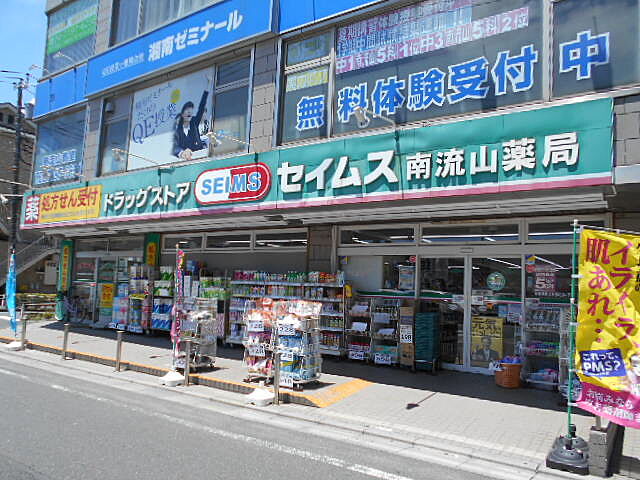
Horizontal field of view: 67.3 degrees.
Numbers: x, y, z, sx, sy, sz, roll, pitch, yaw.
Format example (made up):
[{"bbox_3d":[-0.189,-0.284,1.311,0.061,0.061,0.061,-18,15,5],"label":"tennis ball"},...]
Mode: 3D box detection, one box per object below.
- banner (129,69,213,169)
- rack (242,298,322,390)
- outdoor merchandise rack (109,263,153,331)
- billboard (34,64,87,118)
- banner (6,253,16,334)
[{"bbox_3d":[-3.705,-2.925,11.867,3.050,2.080,0.060,-2,-8,34],"label":"banner"},{"bbox_3d":[-0.552,1.535,7.302,1.010,1.240,0.580,-1,-7,35],"label":"rack"},{"bbox_3d":[-5.523,1.700,14.532,2.050,2.000,0.500,-2,-8,34],"label":"outdoor merchandise rack"},{"bbox_3d":[-8.148,-4.698,15.141,3.000,1.220,0.120,-2,-8,34],"label":"billboard"},{"bbox_3d":[-7.128,1.234,11.107,0.380,1.800,0.120,-2,-8,34],"label":"banner"}]

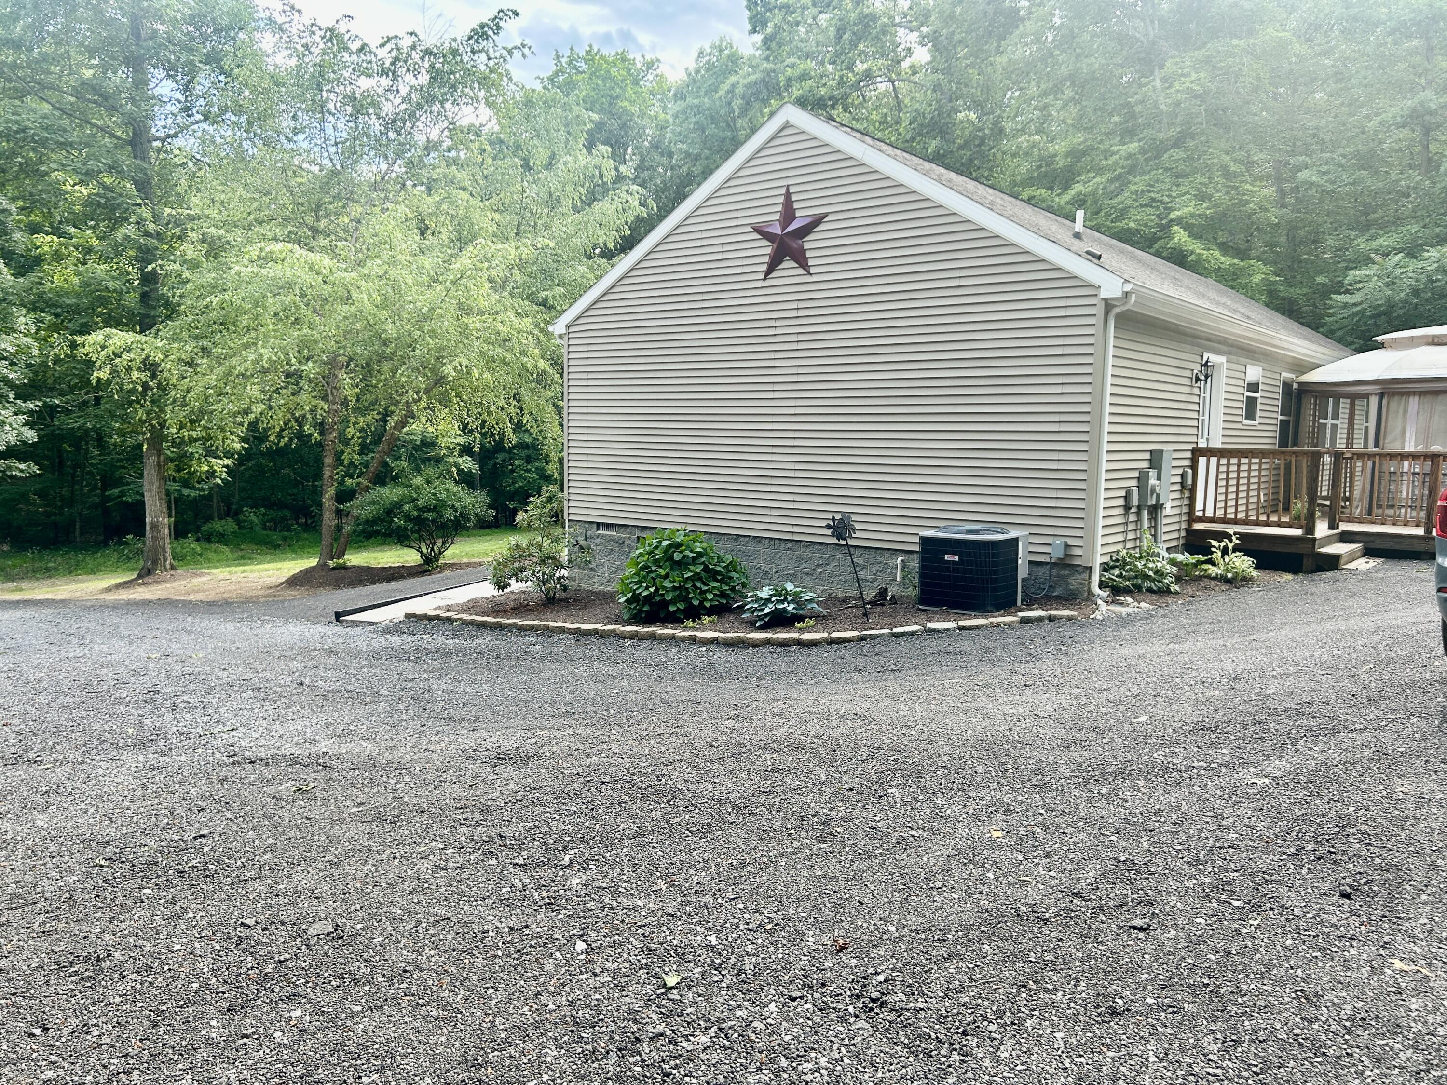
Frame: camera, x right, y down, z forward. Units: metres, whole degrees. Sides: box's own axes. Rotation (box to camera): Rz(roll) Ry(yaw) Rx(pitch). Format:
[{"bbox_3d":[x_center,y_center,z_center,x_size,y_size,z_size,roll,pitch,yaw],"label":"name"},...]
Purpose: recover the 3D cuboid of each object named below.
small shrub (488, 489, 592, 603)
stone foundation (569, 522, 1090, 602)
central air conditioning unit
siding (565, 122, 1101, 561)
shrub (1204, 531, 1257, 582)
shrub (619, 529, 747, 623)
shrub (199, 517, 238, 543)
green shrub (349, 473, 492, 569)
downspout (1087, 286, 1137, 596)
[{"bbox_3d":[-2.541,0.032,15.019,1.445,1.610,1.300,0,6,-10],"label":"small shrub"},{"bbox_3d":[0.791,0.480,14.255,8.200,1.050,0.200,6,7,39],"label":"stone foundation"},{"bbox_3d":[2.624,0.281,11.394,0.820,0.820,0.820,6,7,39],"label":"central air conditioning unit"},{"bbox_3d":[0.801,-2.661,13.914,8.220,5.260,0.120,6,7,39],"label":"siding"},{"bbox_3d":[5.999,0.157,12.820,0.642,0.597,0.600,3,6,25],"label":"shrub"},{"bbox_3d":[-0.474,0.332,12.799,1.591,1.026,1.400,1,6,-2],"label":"shrub"},{"bbox_3d":[-16.249,-0.409,34.959,1.238,0.821,1.100,-2,6,-25],"label":"shrub"},{"bbox_3d":[-6.064,-0.430,21.704,2.880,1.914,2.500,-1,6,-16],"label":"green shrub"},{"bbox_3d":[4.065,-1.034,11.380,0.270,3.150,0.100,6,7,39],"label":"downspout"}]

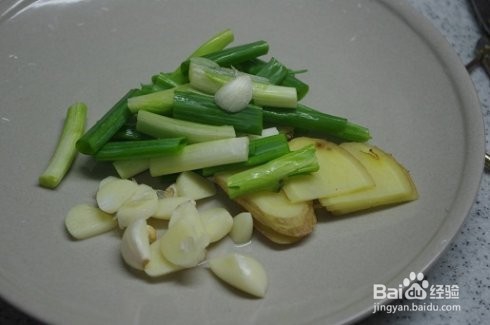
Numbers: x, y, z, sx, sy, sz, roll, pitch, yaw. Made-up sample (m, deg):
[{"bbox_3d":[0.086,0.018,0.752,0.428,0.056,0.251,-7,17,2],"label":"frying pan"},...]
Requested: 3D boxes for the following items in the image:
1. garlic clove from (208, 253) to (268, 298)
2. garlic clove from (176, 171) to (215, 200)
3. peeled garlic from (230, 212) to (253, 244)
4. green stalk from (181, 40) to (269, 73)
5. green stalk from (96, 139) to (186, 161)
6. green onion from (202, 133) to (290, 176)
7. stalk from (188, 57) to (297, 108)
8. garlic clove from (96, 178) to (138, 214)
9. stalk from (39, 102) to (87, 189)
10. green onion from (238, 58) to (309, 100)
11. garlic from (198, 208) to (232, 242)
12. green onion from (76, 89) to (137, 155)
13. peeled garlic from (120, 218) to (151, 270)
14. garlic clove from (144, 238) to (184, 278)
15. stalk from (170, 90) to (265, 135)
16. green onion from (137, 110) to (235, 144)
[{"bbox_3d":[-0.003,0.051,0.389,0.027,0.012,0.014,28,53,17],"label":"garlic clove"},{"bbox_3d":[-0.022,0.010,0.383,0.018,0.007,0.011,9,49,9],"label":"garlic clove"},{"bbox_3d":[-0.001,0.028,0.366,0.009,0.009,0.013,15,51,14],"label":"peeled garlic"},{"bbox_3d":[-0.011,-0.057,0.469,0.047,0.007,0.007,-15,52,-16],"label":"green stalk"},{"bbox_3d":[-0.050,-0.006,0.422,0.043,0.008,0.009,-4,49,-2],"label":"green stalk"},{"bbox_3d":[0.001,-0.004,0.428,0.043,0.009,0.010,-17,50,-4],"label":"green onion"},{"bbox_3d":[-0.001,-0.040,0.442,0.057,0.011,0.011,14,52,13],"label":"stalk"},{"bbox_3d":[-0.059,0.015,0.409,0.019,0.009,0.016,-27,56,-20],"label":"garlic clove"},{"bbox_3d":[-0.082,-0.009,0.401,0.011,0.009,0.048,6,49,6],"label":"stalk"},{"bbox_3d":[0.014,-0.045,0.461,0.040,0.009,0.011,22,55,21],"label":"green onion"},{"bbox_3d":[-0.013,0.028,0.403,0.017,0.010,0.015,-32,54,-21],"label":"garlic"},{"bbox_3d":[-0.068,-0.022,0.442,0.009,0.009,0.041,26,57,18],"label":"green onion"},{"bbox_3d":[-0.049,0.037,0.395,0.013,0.013,0.023,-7,53,-9],"label":"peeled garlic"},{"bbox_3d":[-0.032,0.039,0.358,0.018,0.006,0.013,-33,56,-25],"label":"garlic clove"},{"bbox_3d":[-0.013,-0.025,0.431,0.044,0.008,0.012,12,49,5],"label":"stalk"},{"bbox_3d":[-0.026,-0.016,0.391,0.044,0.009,0.011,6,49,3],"label":"green onion"}]

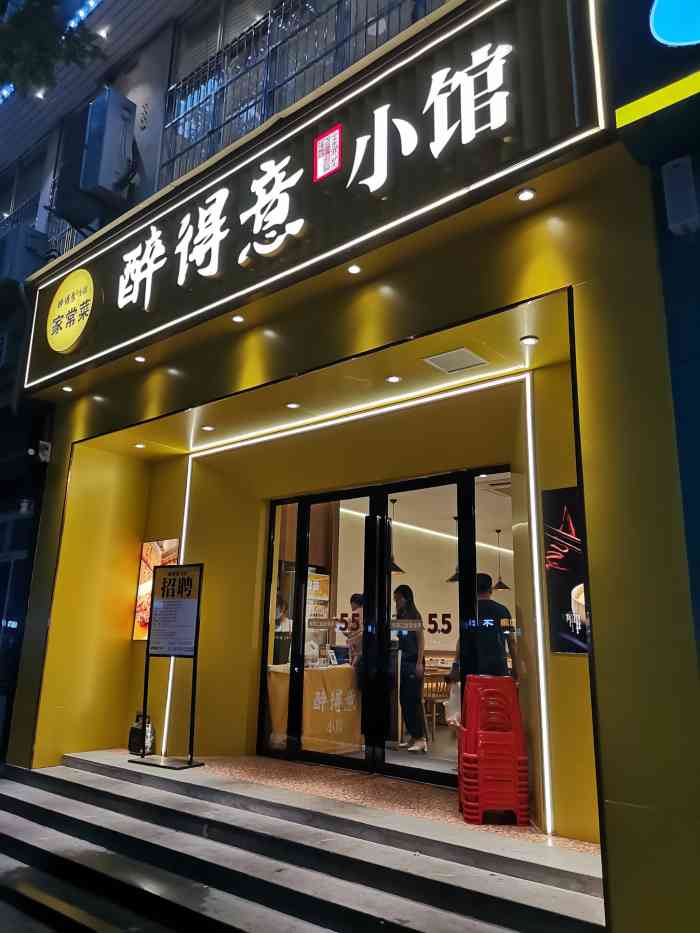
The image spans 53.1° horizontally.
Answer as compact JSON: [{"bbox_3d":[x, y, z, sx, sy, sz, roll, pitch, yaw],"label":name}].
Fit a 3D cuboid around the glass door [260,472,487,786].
[{"bbox_3d":[0.218,1.341,6.038,2.717,2.434,0.111,-10,-19,39],"label":"glass door"}]

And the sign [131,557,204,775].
[{"bbox_3d":[-1.552,1.719,6.197,0.626,1.682,0.323,-7,-17,31],"label":"sign"}]

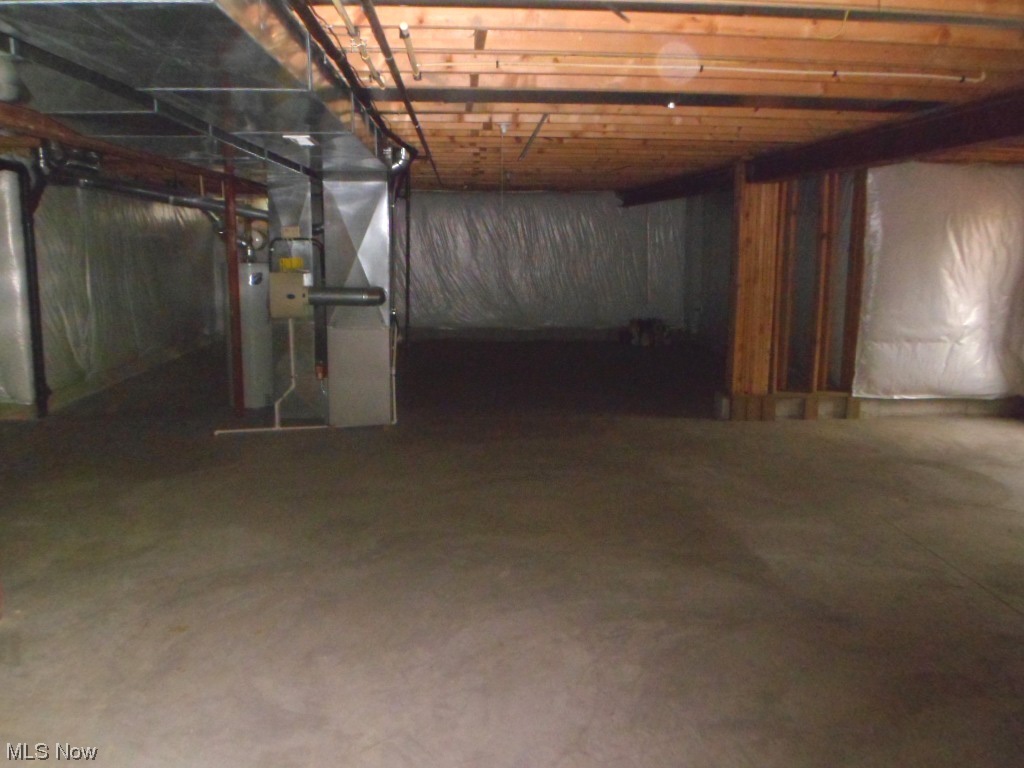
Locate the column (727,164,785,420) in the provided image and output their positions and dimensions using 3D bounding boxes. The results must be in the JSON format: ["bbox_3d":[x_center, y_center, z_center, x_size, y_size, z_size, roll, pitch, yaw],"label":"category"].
[{"bbox_3d":[2.323,-0.858,7.587,0.380,2.400,0.150,0,10,-4],"label":"column"}]

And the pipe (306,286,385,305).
[{"bbox_3d":[-1.421,-0.750,6.857,0.680,0.160,0.180,0,10,-4],"label":"pipe"}]

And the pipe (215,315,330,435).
[{"bbox_3d":[-2.071,-0.065,6.845,0.950,0.990,0.100,-3,11,-19],"label":"pipe"}]

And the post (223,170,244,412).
[{"bbox_3d":[-2.585,-0.830,7.457,0.090,2.270,0.090,0,10,-4],"label":"post"}]

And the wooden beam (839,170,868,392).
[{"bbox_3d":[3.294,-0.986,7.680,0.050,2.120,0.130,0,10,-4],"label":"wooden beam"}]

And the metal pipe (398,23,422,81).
[{"bbox_3d":[-0.433,-1.417,3.463,0.030,0.035,1.020,0,10,-4],"label":"metal pipe"}]

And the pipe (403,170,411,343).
[{"bbox_3d":[-0.964,-1.179,7.411,0.035,1.600,0.035,0,10,-4],"label":"pipe"}]

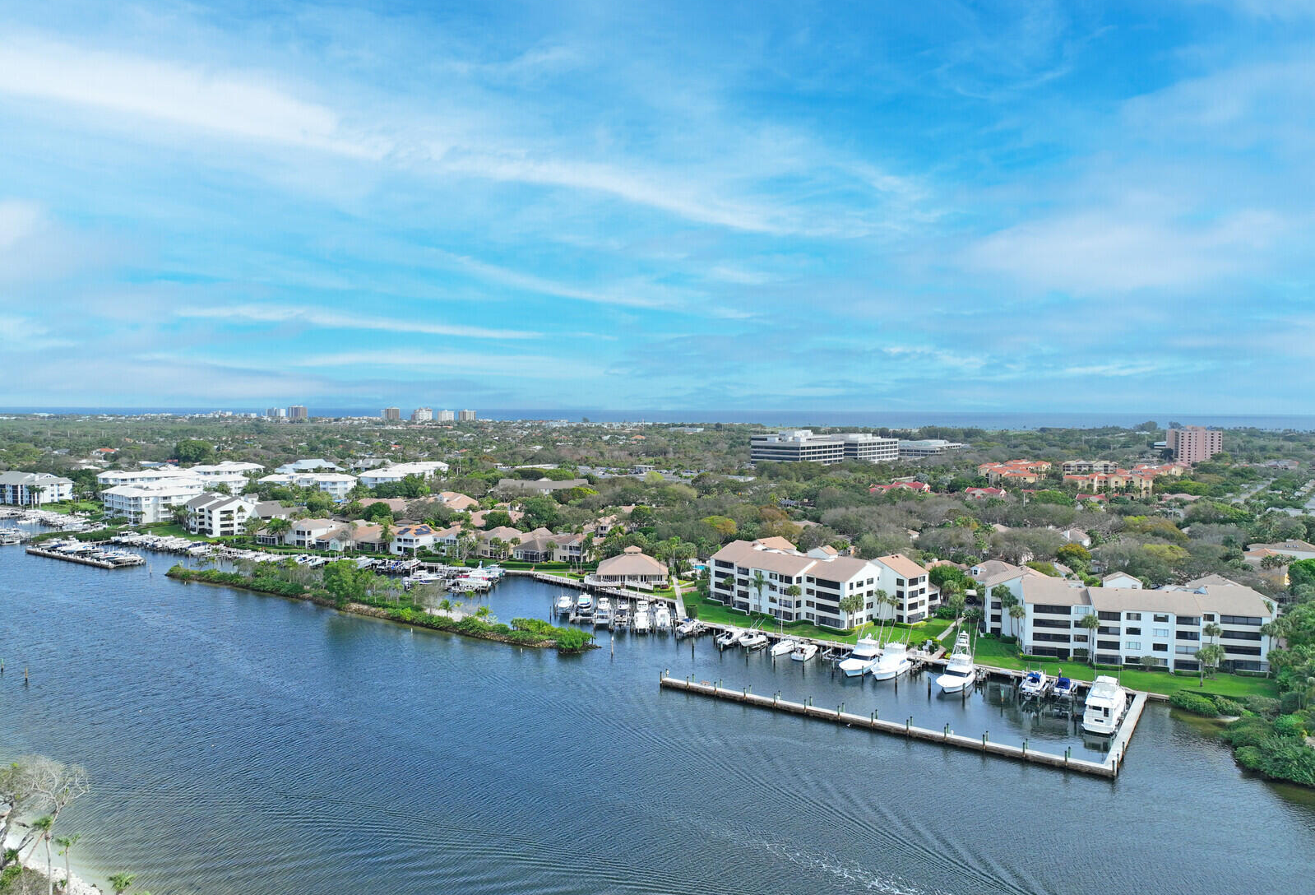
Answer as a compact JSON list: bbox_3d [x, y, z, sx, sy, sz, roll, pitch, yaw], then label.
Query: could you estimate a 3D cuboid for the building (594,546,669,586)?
[{"bbox_3d":[-7.170,32.620,258.690,20.500,10.000,20.000,0,3,0],"label":"building"}]

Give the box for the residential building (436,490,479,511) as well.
[{"bbox_3d":[-86.130,24.770,393.490,16.500,11.000,16.000,1,3,10],"label":"residential building"}]

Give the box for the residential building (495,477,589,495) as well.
[{"bbox_3d":[-60.110,21.480,479.420,48.000,10.300,15.000,0,3,-2],"label":"residential building"}]

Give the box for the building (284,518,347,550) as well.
[{"bbox_3d":[-121.858,30.132,323.687,11.500,9.000,16.000,2,3,27],"label":"building"}]

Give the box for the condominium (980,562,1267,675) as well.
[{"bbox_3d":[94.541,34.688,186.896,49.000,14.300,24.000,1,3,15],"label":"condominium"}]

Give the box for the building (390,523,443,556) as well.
[{"bbox_3d":[-80.106,31.114,306.580,10.500,9.000,15.000,2,3,27],"label":"building"}]

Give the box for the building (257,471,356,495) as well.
[{"bbox_3d":[-177.117,20.752,467.407,46.000,13.500,20.000,0,3,4],"label":"building"}]

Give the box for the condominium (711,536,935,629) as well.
[{"bbox_3d":[39.200,32.160,225.860,27.500,14.300,48.500,-2,3,-42],"label":"condominium"}]

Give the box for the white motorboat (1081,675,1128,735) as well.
[{"bbox_3d":[74.769,41.938,151.601,4.900,6.500,16.000,2,3,34],"label":"white motorboat"}]

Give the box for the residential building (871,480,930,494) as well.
[{"bbox_3d":[133.160,22.962,501.462,32.000,8.500,15.000,1,3,20],"label":"residential building"}]

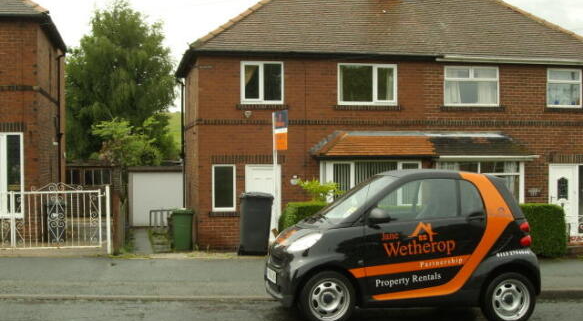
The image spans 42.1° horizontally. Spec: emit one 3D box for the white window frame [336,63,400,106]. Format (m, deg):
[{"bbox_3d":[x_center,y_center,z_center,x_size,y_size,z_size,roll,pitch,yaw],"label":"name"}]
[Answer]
[{"bbox_3d":[1.981,-1.962,19.711,1.627,1.085,0.100,0,0,-12],"label":"white window frame"}]

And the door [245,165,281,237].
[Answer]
[{"bbox_3d":[-0.704,1.104,18.791,0.889,1.996,0.100,0,0,-12],"label":"door"}]

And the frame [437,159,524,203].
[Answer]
[{"bbox_3d":[4.816,0.597,19.326,2.438,1.246,0.120,0,0,-12],"label":"frame"}]

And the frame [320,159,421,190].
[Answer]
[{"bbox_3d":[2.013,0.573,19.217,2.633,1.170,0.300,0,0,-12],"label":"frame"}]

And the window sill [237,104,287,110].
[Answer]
[{"bbox_3d":[-0.744,-1.326,19.072,1.310,0.125,0.150,0,0,-12],"label":"window sill"}]

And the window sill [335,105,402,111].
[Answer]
[{"bbox_3d":[1.976,-1.344,19.651,1.795,0.121,0.150,0,0,-12],"label":"window sill"}]

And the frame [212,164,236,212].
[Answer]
[{"bbox_3d":[-1.651,0.680,18.554,0.579,1.155,0.100,0,0,-12],"label":"frame"}]

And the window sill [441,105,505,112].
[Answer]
[{"bbox_3d":[4.730,-1.350,19.890,1.810,0.123,0.160,0,0,-12],"label":"window sill"}]

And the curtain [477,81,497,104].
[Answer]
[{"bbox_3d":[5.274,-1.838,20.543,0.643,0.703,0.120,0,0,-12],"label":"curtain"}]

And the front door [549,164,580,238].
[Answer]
[{"bbox_3d":[7.494,1.135,20.892,0.929,2.049,0.100,0,0,-12],"label":"front door"}]

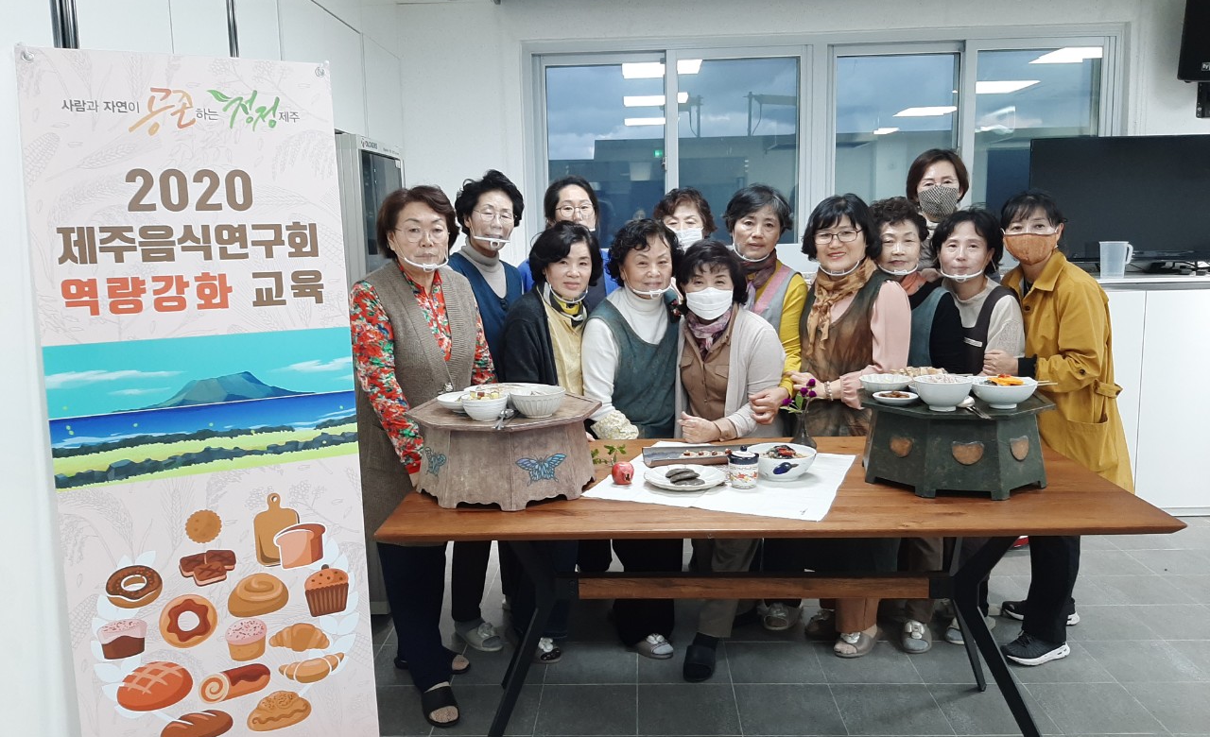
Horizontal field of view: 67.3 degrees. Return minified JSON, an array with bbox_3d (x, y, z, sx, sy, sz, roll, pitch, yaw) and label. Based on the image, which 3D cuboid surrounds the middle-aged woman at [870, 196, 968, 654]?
[{"bbox_3d":[1.054,0.189,3.076,0.410,1.530,0.340,3,9,30],"label":"middle-aged woman"}]

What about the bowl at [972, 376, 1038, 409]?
[{"bbox_3d":[0.977,0.060,2.224,0.148,0.064,0.148,-1,8,3],"label":"bowl"}]

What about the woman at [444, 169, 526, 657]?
[{"bbox_3d":[-0.421,0.154,3.163,0.410,1.650,0.340,-6,9,-30],"label":"woman"}]

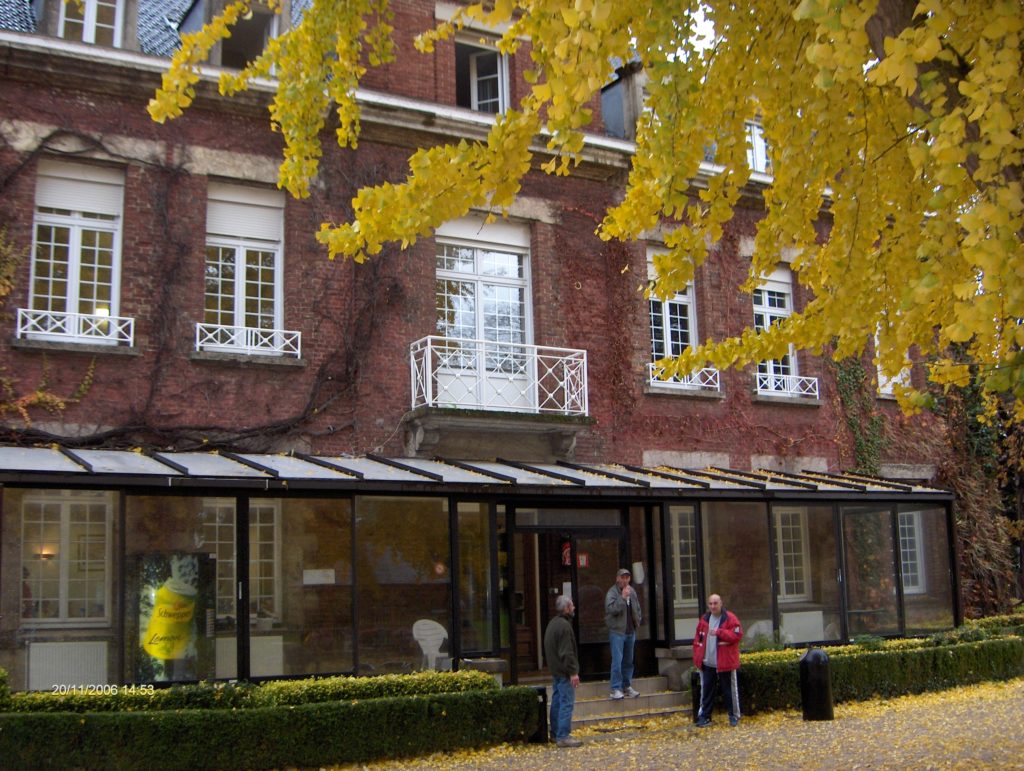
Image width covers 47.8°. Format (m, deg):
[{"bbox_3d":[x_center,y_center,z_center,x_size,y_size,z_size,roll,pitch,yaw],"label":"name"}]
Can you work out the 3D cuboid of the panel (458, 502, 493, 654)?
[{"bbox_3d":[-0.511,2.620,15.796,0.544,2.099,0.060,4,-11,-29],"label":"panel"}]

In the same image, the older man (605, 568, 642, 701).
[{"bbox_3d":[1.502,3.388,15.841,0.490,1.730,0.340,4,-10,-28],"label":"older man"}]

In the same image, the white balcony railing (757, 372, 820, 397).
[{"bbox_3d":[5.093,0.029,21.259,1.513,0.411,0.120,4,-10,-28],"label":"white balcony railing"}]

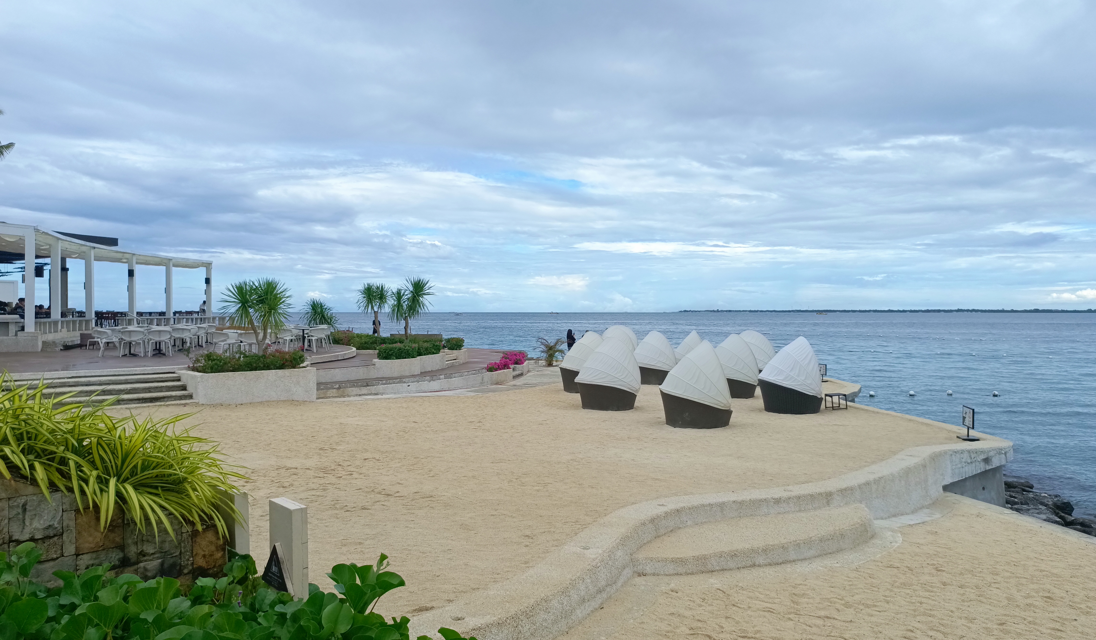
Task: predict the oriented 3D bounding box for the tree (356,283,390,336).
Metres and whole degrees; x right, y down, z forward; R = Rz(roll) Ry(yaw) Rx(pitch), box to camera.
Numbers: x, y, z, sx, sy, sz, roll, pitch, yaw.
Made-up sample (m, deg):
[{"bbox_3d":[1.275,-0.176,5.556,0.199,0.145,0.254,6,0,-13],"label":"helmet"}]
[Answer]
[{"bbox_3d":[-6.267,-0.292,28.400,1.150,2.150,1.150,0,1,0],"label":"tree"}]

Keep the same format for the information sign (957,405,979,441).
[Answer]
[{"bbox_3d":[7.098,1.736,13.350,0.260,0.550,0.400,0,1,-3],"label":"information sign"}]

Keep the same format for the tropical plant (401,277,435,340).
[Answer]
[{"bbox_3d":[-4.160,-0.301,25.300,1.100,2.150,1.100,0,1,-12],"label":"tropical plant"}]

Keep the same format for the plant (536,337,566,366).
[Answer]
[{"bbox_3d":[0.108,1.329,33.200,1.300,1.200,1.250,0,1,0],"label":"plant"}]

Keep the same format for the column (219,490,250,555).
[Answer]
[{"bbox_3d":[-2.210,1.515,5.550,0.095,0.650,0.335,-1,1,-42],"label":"column"}]

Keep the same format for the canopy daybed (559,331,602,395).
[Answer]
[{"bbox_3d":[1.125,1.254,23.900,1.560,1.760,1.600,0,1,-25],"label":"canopy daybed"}]

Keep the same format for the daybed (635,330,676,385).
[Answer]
[{"bbox_3d":[3.381,1.161,24.900,1.420,1.620,1.380,1,1,43],"label":"daybed"}]

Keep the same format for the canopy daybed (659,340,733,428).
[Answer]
[{"bbox_3d":[3.135,1.327,16.800,1.560,1.760,1.600,0,1,-6],"label":"canopy daybed"}]

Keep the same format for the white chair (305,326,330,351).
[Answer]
[{"bbox_3d":[-7.390,0.615,25.300,0.600,0.790,0.630,0,1,38],"label":"white chair"}]

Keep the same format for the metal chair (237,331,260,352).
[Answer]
[{"bbox_3d":[-7.194,0.695,19.000,0.610,0.820,0.600,-1,1,-43],"label":"metal chair"}]

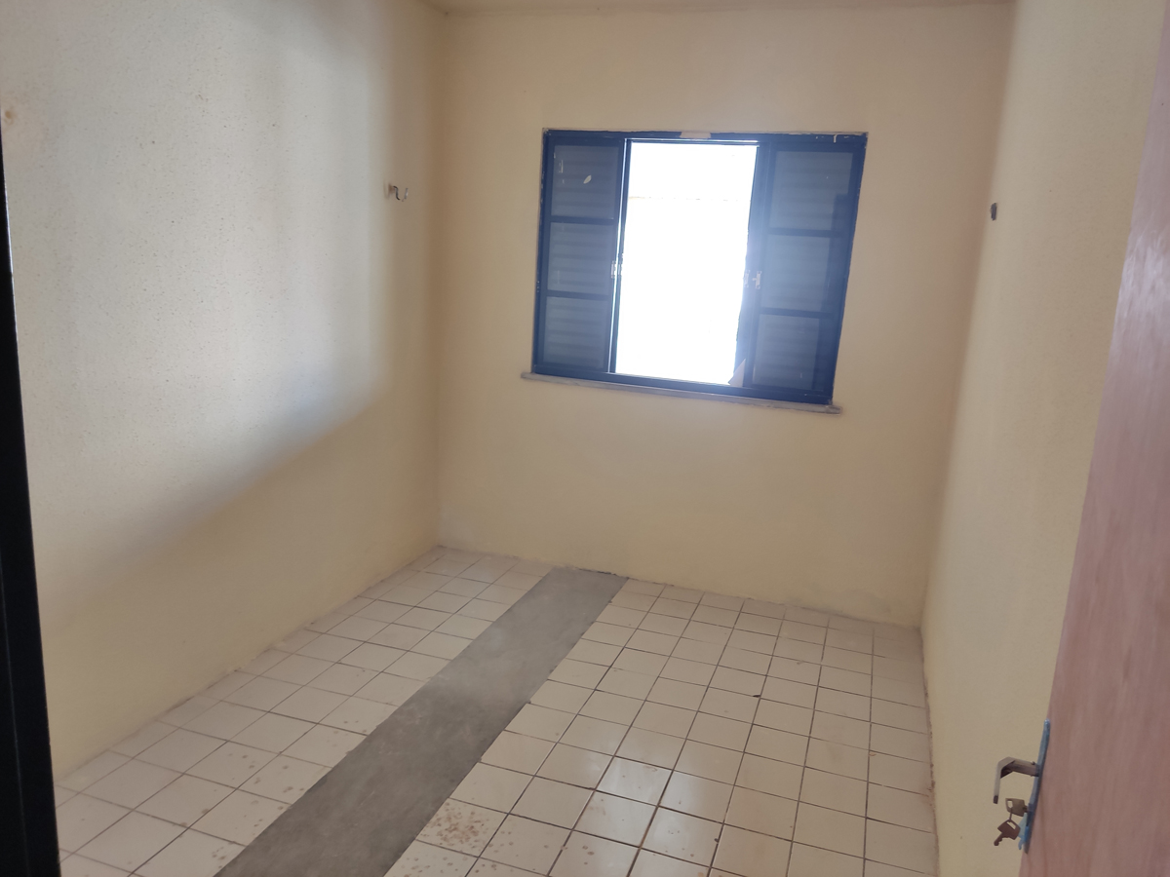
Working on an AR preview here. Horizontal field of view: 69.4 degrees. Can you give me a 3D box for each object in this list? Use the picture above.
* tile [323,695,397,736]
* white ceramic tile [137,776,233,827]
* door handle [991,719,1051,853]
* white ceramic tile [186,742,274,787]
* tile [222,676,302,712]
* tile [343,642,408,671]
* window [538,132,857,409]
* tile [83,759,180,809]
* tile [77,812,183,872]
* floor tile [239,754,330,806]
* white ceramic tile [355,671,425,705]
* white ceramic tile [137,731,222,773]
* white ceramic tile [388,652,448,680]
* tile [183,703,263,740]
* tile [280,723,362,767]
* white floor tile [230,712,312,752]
[{"bbox_3d":[-0.799,0.989,3.004,0.200,0.010,0.200,7,13,18],"label":"tile"},{"bbox_3d":[-1.184,1.078,2.511,0.200,0.010,0.200,7,13,18],"label":"white ceramic tile"},{"bbox_3d":[0.528,0.447,1.040,0.055,0.175,0.120,8,13,22],"label":"door handle"},{"bbox_3d":[-1.124,1.046,2.699,0.200,0.009,0.200,7,13,18],"label":"white ceramic tile"},{"bbox_3d":[-1.183,0.944,3.120,0.200,0.010,0.200,7,13,18],"label":"tile"},{"bbox_3d":[-0.858,0.892,3.434,0.200,0.010,0.200,7,13,18],"label":"tile"},{"bbox_3d":[0.484,-0.831,4.021,1.506,1.192,0.100,7,13,18],"label":"window"},{"bbox_3d":[-1.382,1.060,2.584,0.200,0.009,0.200,7,13,18],"label":"tile"},{"bbox_3d":[-1.248,1.114,2.332,0.200,0.010,0.200,7,13,18],"label":"tile"},{"bbox_3d":[-0.933,1.065,2.634,0.200,0.010,0.200,7,13,18],"label":"floor tile"},{"bbox_3d":[-0.737,0.953,3.200,0.200,0.009,0.200,7,13,18],"label":"white ceramic tile"},{"bbox_3d":[-1.311,1.018,2.753,0.200,0.010,0.200,7,13,18],"label":"white ceramic tile"},{"bbox_3d":[-0.668,0.914,3.374,0.200,0.010,0.200,7,13,18],"label":"white ceramic tile"},{"bbox_3d":[-1.247,0.981,2.936,0.200,0.010,0.200,7,13,18],"label":"tile"},{"bbox_3d":[-0.868,1.029,2.823,0.200,0.009,0.200,7,13,18],"label":"tile"},{"bbox_3d":[-1.059,1.006,2.879,0.200,0.010,0.200,7,13,18],"label":"white floor tile"}]

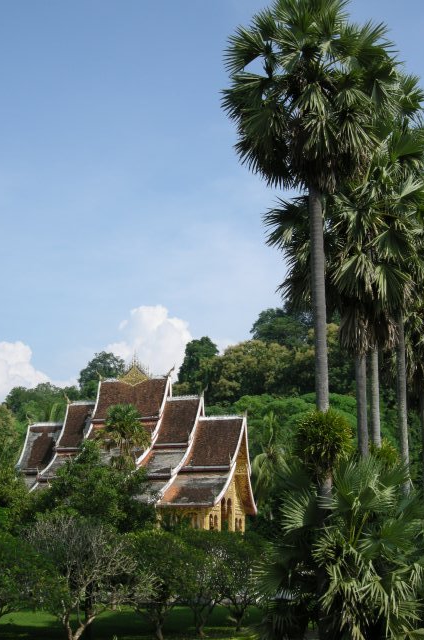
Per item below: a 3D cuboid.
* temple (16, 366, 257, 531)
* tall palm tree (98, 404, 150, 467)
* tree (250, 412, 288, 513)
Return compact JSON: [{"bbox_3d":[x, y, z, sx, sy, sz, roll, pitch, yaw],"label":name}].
[{"bbox_3d":[-7.137,10.625,79.970,21.400,13.200,16.400,-4,-16,18],"label":"temple"},{"bbox_3d":[-6.687,13.088,64.801,3.900,13.980,3.900,1,-15,0],"label":"tall palm tree"},{"bbox_3d":[5.921,18.439,91.385,4.800,17.970,4.800,1,-15,0],"label":"tree"}]

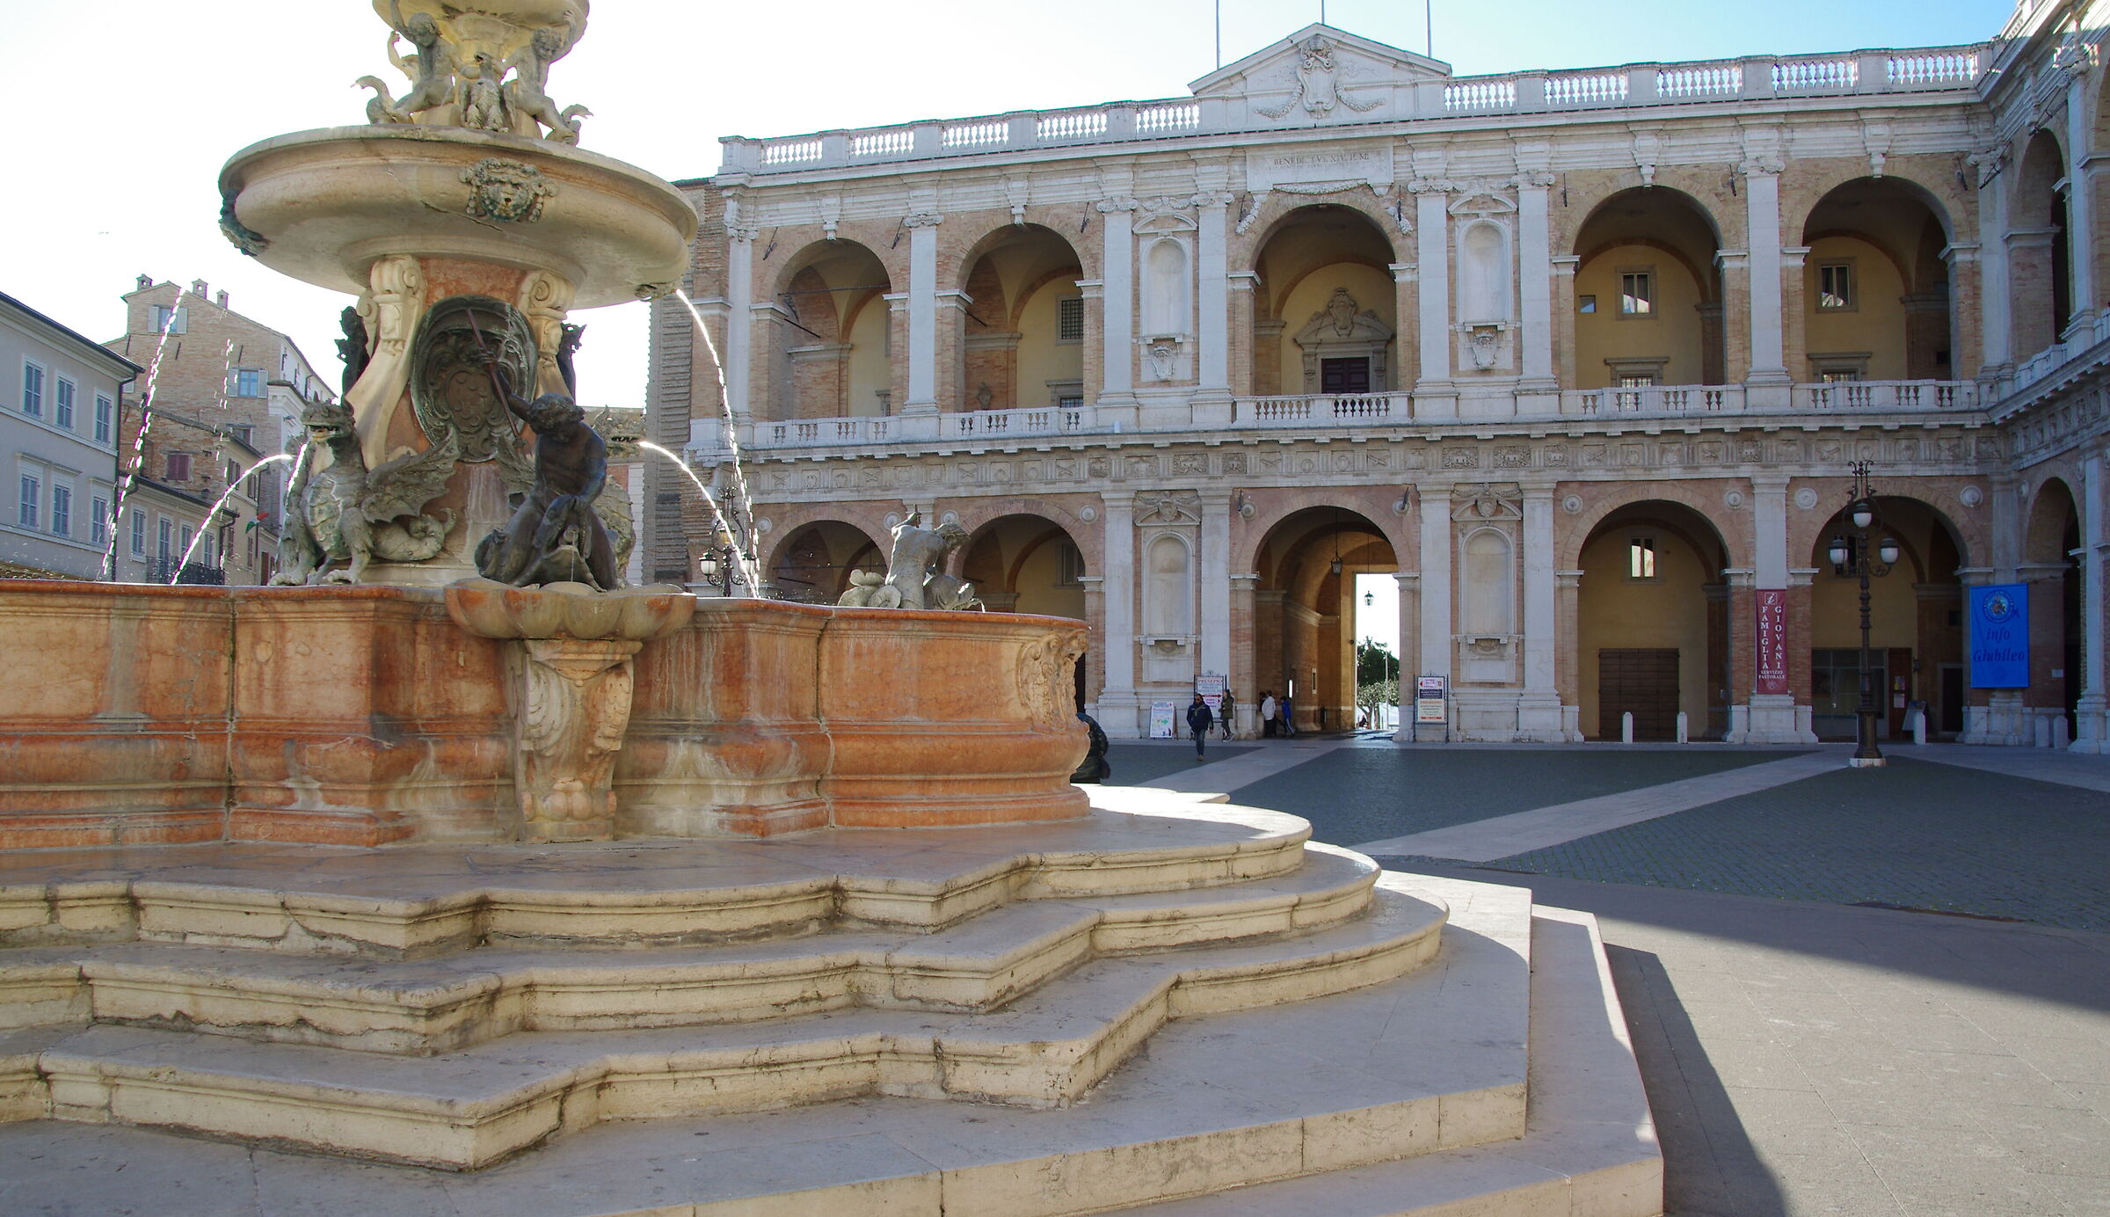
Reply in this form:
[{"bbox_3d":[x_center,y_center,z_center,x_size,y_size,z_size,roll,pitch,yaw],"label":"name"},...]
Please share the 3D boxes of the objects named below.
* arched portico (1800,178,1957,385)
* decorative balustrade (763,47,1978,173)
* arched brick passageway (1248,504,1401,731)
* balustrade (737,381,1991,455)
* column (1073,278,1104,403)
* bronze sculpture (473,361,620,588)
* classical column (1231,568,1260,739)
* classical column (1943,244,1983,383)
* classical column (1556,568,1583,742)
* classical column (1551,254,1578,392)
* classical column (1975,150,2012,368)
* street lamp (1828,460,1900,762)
[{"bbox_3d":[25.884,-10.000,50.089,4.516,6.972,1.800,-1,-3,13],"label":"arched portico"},{"bbox_3d":[8.293,-16.800,53.412,42.024,1.400,0.700,-1,-3,13],"label":"decorative balustrade"},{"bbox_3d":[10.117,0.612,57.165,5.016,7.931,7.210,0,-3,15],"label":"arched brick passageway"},{"bbox_3d":[7.492,-5.906,49.428,38.549,1.150,0.600,0,-3,14],"label":"balustrade"},{"bbox_3d":[1.272,-9.150,55.589,1.061,4.831,1.100,-1,-3,13],"label":"column"},{"bbox_3d":[-2.962,-0.792,9.200,0.780,1.260,0.720,2,-3,-22],"label":"bronze sculpture"},{"bbox_3d":[6.323,1.509,52.445,0.876,5.421,0.850,0,-3,14],"label":"classical column"},{"bbox_3d":[26.079,-8.448,45.655,0.934,3.998,0.950,0,-3,14],"label":"classical column"},{"bbox_3d":[16.665,1.489,51.287,0.861,5.553,1.100,-1,-3,13],"label":"classical column"},{"bbox_3d":[16.287,-9.135,50.524,0.754,4.139,0.850,0,-3,14],"label":"classical column"},{"bbox_3d":[28.151,-10.399,47.375,0.660,6.726,0.550,0,-3,14],"label":"classical column"},{"bbox_3d":[18.191,0.148,35.500,1.580,6.857,0.850,0,-3,14],"label":"street lamp"}]

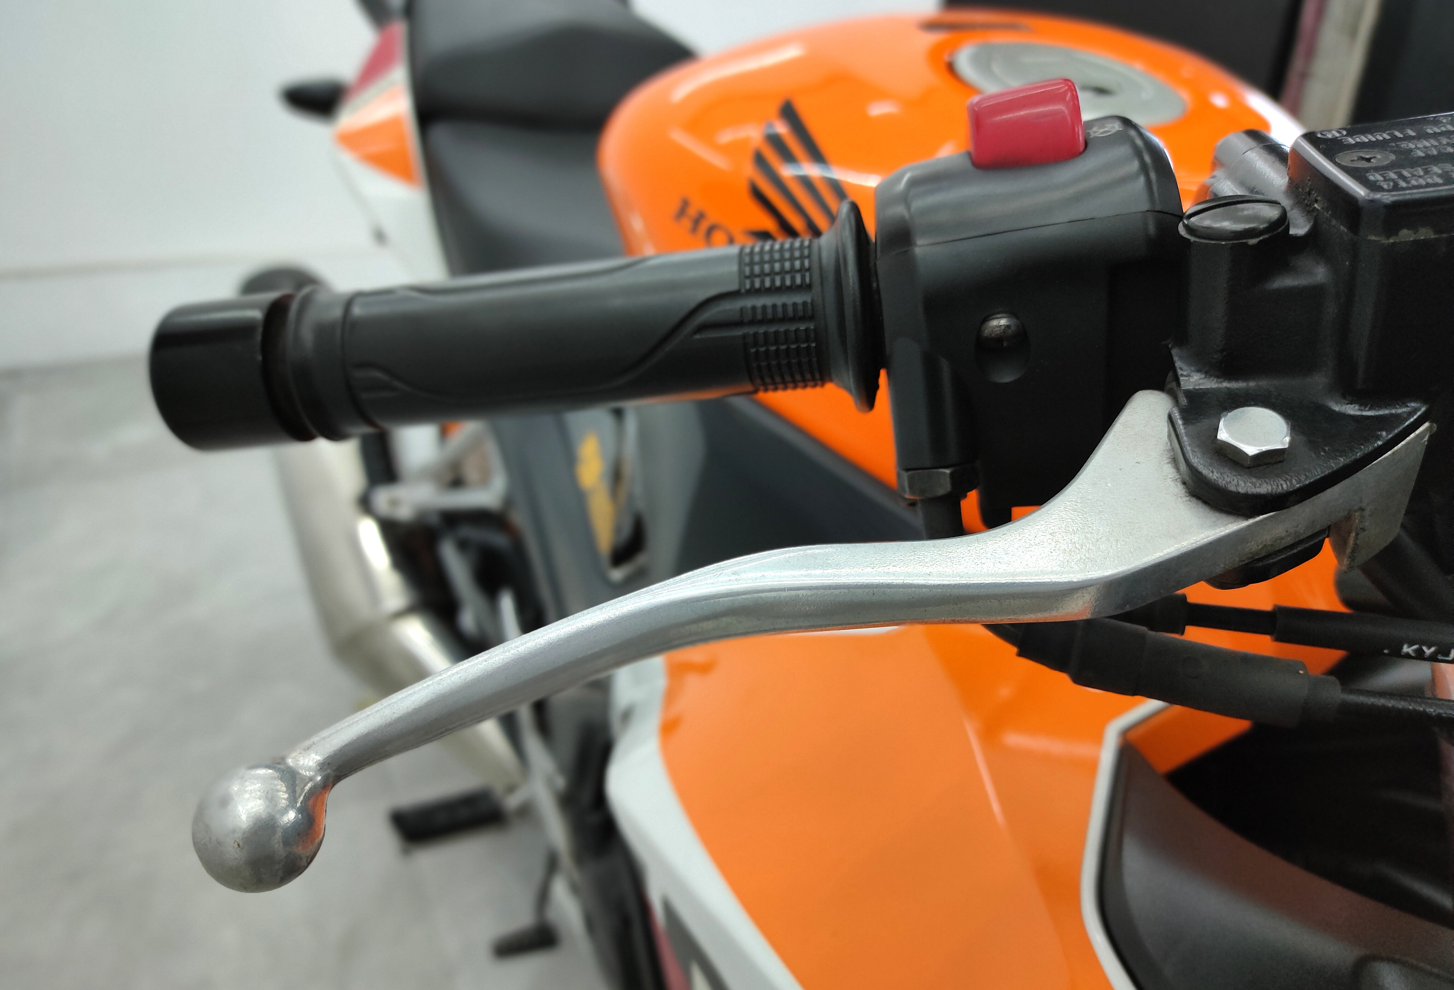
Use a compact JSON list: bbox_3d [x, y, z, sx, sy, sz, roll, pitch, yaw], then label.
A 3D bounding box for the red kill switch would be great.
[{"bbox_3d":[0.058,-0.072,0.261,0.022,0.015,0.015,-5,39,9],"label":"red kill switch"}]

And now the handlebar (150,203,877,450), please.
[{"bbox_3d":[-0.043,-0.031,0.274,0.147,0.041,0.041,-5,39,9],"label":"handlebar"}]

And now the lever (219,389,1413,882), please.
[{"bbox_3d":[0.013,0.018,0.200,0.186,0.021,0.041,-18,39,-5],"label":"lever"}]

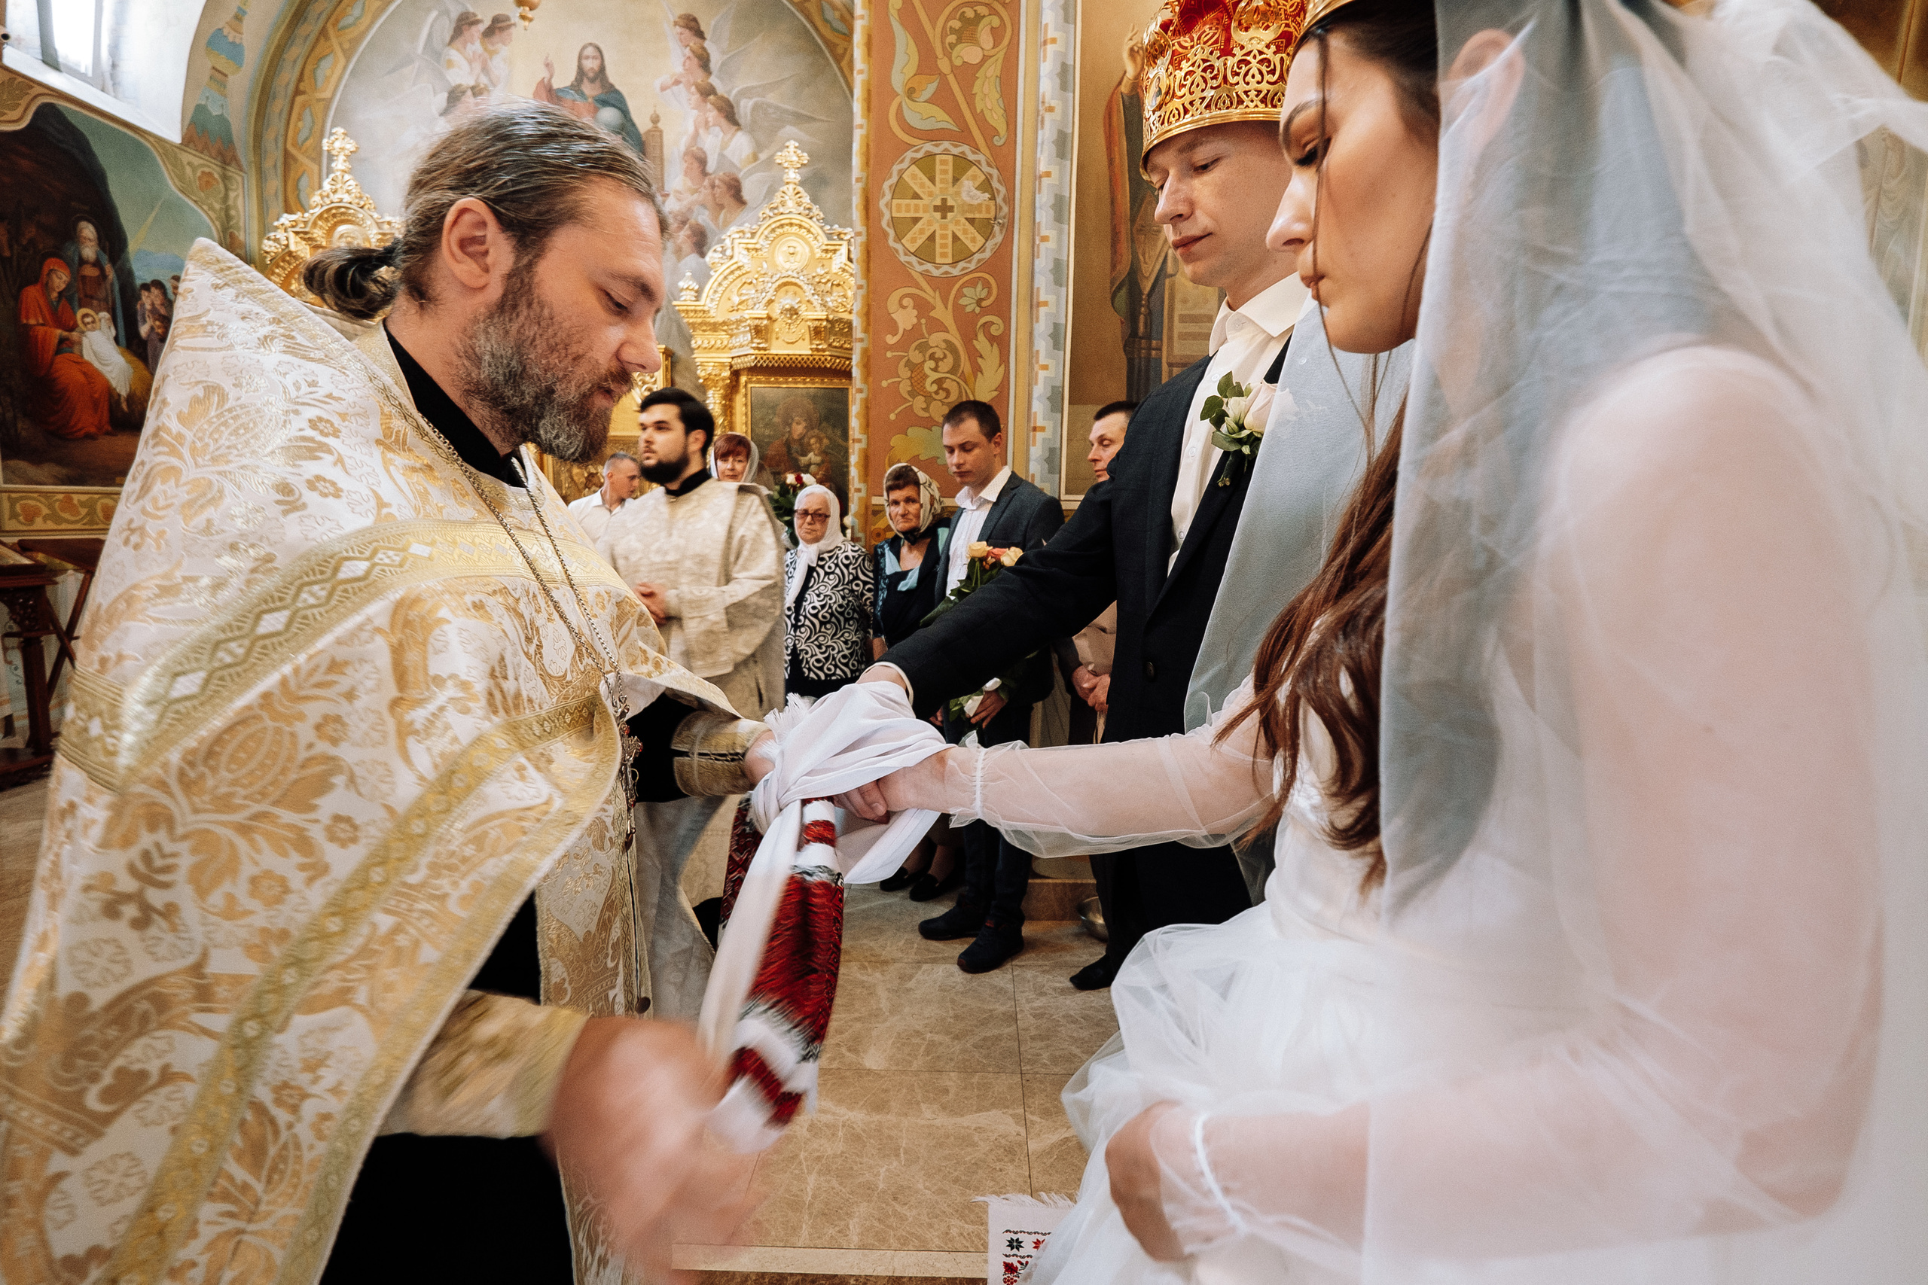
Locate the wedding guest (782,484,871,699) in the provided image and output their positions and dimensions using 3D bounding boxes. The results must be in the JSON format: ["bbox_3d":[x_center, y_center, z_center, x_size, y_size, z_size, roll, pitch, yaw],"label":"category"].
[{"bbox_3d":[-0.595,0.119,3.822,0.510,1.536,0.340,8,11,34],"label":"wedding guest"}]

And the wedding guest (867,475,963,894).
[{"bbox_3d":[-0.186,0.157,3.412,0.470,1.610,0.320,7,11,33],"label":"wedding guest"}]

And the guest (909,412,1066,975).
[{"bbox_3d":[0.065,0.143,2.963,0.360,1.794,0.510,-8,13,-43],"label":"guest"}]

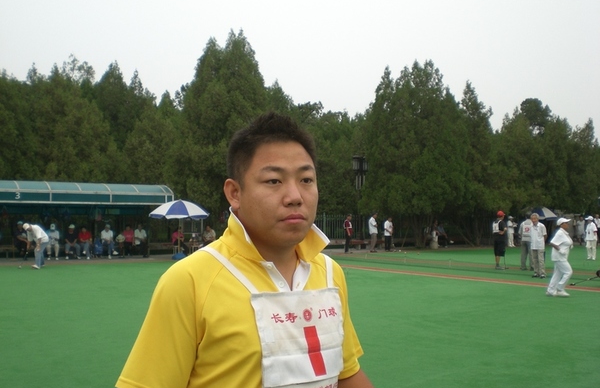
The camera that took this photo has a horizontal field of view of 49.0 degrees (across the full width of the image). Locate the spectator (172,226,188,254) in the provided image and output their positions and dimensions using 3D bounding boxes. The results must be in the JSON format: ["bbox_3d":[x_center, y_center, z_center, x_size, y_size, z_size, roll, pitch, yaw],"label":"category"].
[{"bbox_3d":[-4.777,1.884,26.417,0.740,1.150,0.460,0,-2,12],"label":"spectator"}]

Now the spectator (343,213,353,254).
[{"bbox_3d":[2.046,1.679,27.925,0.380,1.650,0.460,-1,-2,21],"label":"spectator"}]

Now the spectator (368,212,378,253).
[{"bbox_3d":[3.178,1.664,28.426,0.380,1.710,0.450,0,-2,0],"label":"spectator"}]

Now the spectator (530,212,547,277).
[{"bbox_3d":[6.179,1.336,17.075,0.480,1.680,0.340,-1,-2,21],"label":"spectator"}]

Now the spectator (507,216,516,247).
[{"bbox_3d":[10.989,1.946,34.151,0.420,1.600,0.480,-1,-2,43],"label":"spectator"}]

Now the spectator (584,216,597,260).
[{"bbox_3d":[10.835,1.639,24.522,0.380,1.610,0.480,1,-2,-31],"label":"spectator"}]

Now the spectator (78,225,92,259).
[{"bbox_3d":[-7.555,1.685,23.253,0.500,1.180,0.680,1,-2,-23],"label":"spectator"}]

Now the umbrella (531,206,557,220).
[{"bbox_3d":[14.638,1.888,40.271,2.200,2.150,2.200,0,-2,0],"label":"umbrella"}]

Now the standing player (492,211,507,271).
[{"bbox_3d":[6.031,1.390,19.891,0.440,1.750,0.500,1,-2,-23],"label":"standing player"}]

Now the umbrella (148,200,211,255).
[{"bbox_3d":[-4.295,1.244,23.610,2.200,2.130,2.200,1,-2,-18],"label":"umbrella"}]

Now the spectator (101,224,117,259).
[{"bbox_3d":[-6.794,1.672,23.441,0.520,1.230,0.700,1,-2,-23],"label":"spectator"}]

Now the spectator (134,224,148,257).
[{"bbox_3d":[-5.861,1.711,24.318,0.500,1.220,0.680,1,-2,-23],"label":"spectator"}]

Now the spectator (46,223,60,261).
[{"bbox_3d":[-8.906,1.735,23.819,0.500,1.290,0.750,1,-2,-16],"label":"spectator"}]

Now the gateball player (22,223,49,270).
[{"bbox_3d":[-8.076,1.575,20.171,0.820,1.390,0.520,0,-2,-13],"label":"gateball player"}]

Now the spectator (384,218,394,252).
[{"bbox_3d":[3.967,1.782,29.347,0.380,1.530,0.460,-1,-2,42],"label":"spectator"}]

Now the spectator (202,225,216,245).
[{"bbox_3d":[-3.584,1.845,25.818,0.750,1.190,0.520,2,-2,-41],"label":"spectator"}]

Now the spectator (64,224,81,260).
[{"bbox_3d":[-8.288,1.753,24.069,0.520,1.270,0.750,0,-2,-14],"label":"spectator"}]

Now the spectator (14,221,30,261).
[{"bbox_3d":[-10.024,1.694,23.771,0.550,1.370,0.750,1,-2,-27],"label":"spectator"}]

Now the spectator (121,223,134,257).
[{"bbox_3d":[-6.255,1.713,23.991,0.480,1.190,0.680,1,-2,-23],"label":"spectator"}]

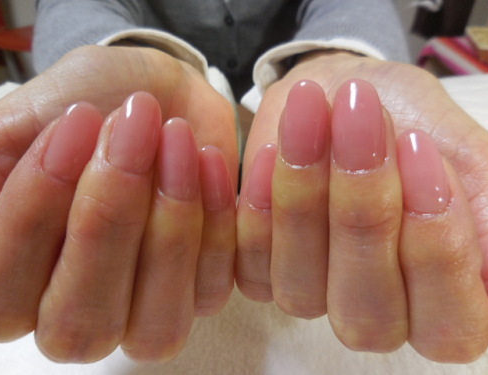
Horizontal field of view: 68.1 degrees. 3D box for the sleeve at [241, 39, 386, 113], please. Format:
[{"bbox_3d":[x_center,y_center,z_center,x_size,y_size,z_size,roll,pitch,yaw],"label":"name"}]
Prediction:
[{"bbox_3d":[0.043,-0.061,0.214,0.082,0.050,0.036,6,31,10],"label":"sleeve"}]

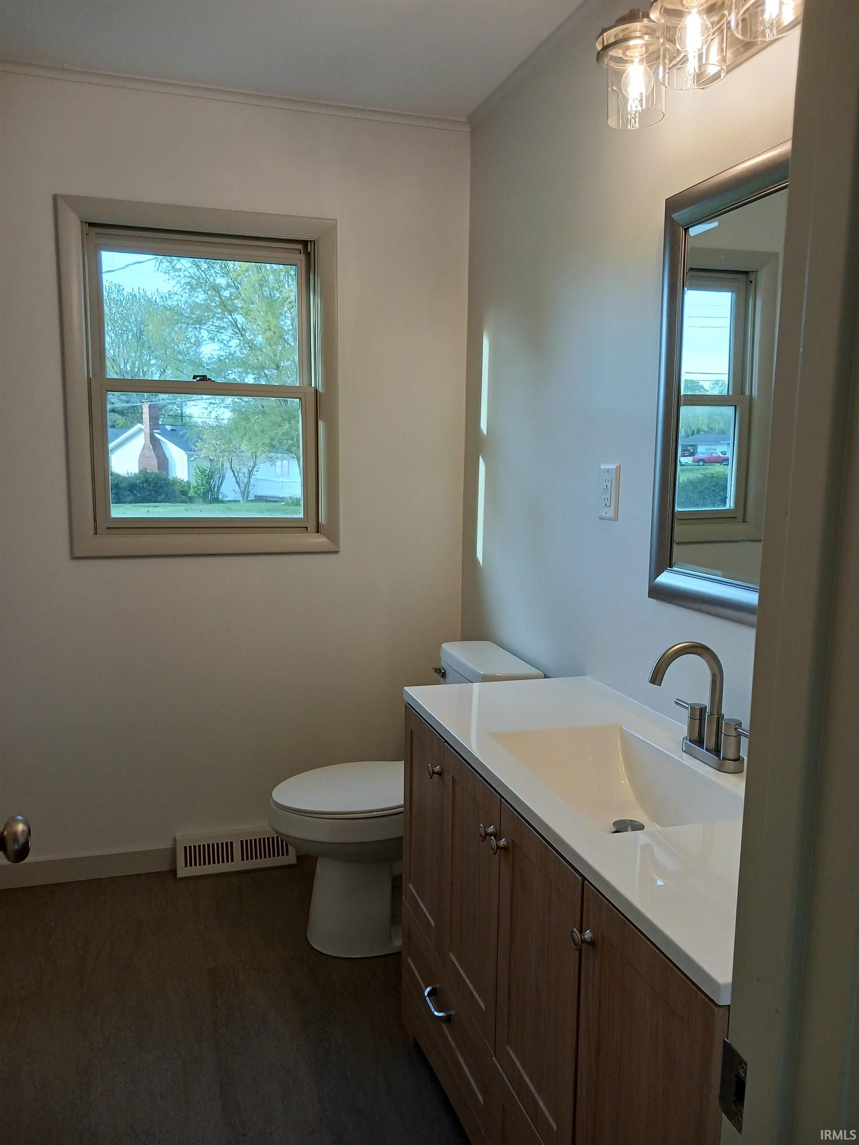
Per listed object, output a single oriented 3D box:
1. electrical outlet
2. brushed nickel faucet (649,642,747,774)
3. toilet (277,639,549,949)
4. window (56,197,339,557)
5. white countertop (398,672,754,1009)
[{"bbox_3d":[0.420,-0.188,2.094,0.009,0.128,0.084,-2,8,-17],"label":"electrical outlet"},{"bbox_3d":[0.464,0.231,1.591,0.172,0.220,0.215,-2,8,-17],"label":"brushed nickel faucet"},{"bbox_3d":[-0.105,0.649,2.620,0.730,0.772,0.460,-2,8,-17],"label":"toilet"},{"bbox_3d":[-0.701,-0.585,2.810,0.828,1.060,0.090,-2,8,-17],"label":"window"},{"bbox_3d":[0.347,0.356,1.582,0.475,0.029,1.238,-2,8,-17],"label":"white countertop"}]

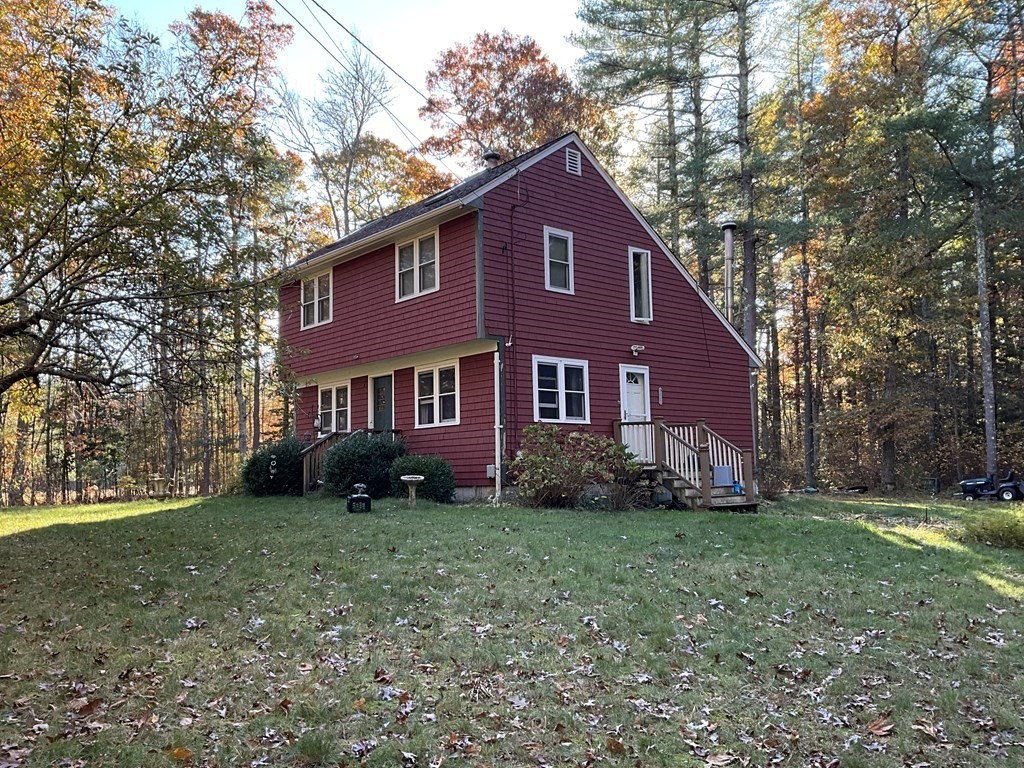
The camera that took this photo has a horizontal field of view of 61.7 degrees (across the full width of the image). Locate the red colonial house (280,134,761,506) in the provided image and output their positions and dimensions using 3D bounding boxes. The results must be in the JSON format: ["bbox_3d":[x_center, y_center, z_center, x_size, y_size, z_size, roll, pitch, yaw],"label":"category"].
[{"bbox_3d":[0.001,-1.040,22.491,9.412,7.810,8.914,4,-7,-40],"label":"red colonial house"}]

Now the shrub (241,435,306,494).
[{"bbox_3d":[-5.521,1.915,20.119,1.550,1.400,1.600,4,-7,-40],"label":"shrub"}]

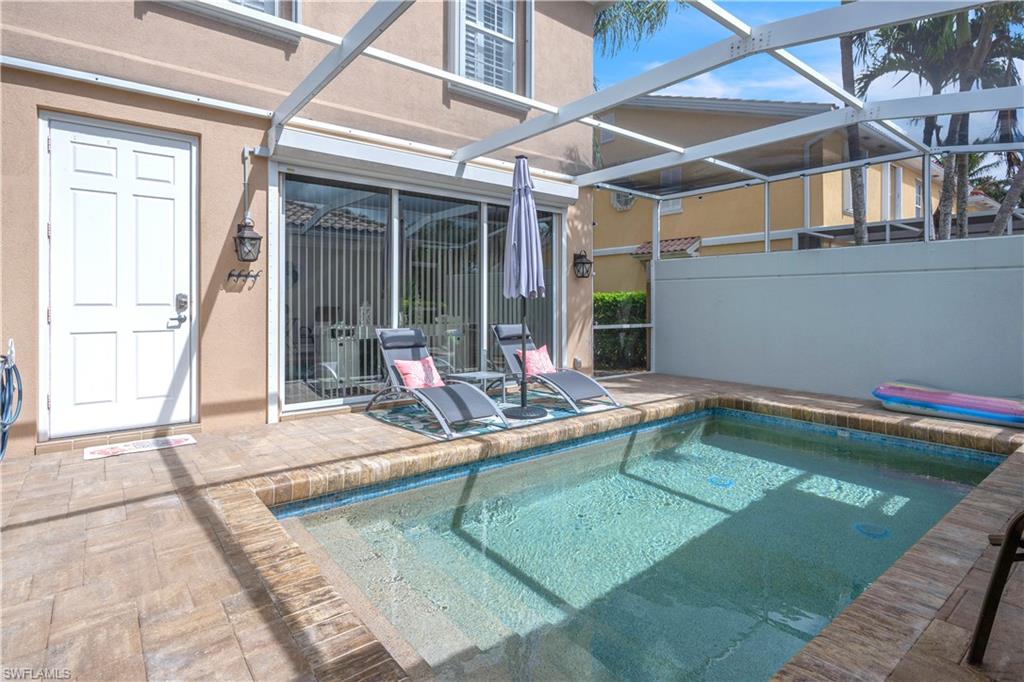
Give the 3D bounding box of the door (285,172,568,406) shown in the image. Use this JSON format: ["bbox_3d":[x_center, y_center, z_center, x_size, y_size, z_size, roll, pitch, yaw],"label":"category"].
[{"bbox_3d":[-0.765,-0.549,6.056,3.680,2.330,0.130,-2,3,-38],"label":"door"}]

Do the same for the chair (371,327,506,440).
[{"bbox_3d":[-0.744,0.338,4.942,0.620,0.850,1.500,-2,3,-42],"label":"chair"}]

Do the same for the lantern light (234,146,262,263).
[{"bbox_3d":[-2.320,-1.192,4.489,0.240,1.000,0.250,-2,3,-38],"label":"lantern light"}]

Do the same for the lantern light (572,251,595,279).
[{"bbox_3d":[0.987,-1.055,7.078,0.230,0.380,0.250,-2,3,-38],"label":"lantern light"}]

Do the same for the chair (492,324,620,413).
[{"bbox_3d":[0.454,0.259,5.943,0.620,0.850,1.520,-2,3,-40],"label":"chair"}]

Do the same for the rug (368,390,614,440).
[{"bbox_3d":[-0.133,0.717,5.394,2.190,0.012,1.440,-2,3,-40],"label":"rug"}]

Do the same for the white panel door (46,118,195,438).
[{"bbox_3d":[-3.165,-0.483,4.190,0.935,2.440,0.070,-2,3,-38],"label":"white panel door"}]

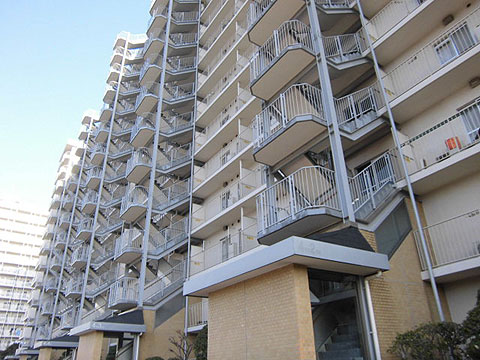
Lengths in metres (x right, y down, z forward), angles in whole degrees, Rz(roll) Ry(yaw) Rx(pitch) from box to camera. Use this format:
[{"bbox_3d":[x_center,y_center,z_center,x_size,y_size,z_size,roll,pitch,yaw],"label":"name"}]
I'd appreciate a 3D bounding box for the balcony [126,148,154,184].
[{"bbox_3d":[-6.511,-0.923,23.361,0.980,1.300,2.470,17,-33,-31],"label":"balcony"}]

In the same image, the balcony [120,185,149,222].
[{"bbox_3d":[-6.428,1.471,22.205,0.974,1.277,2.496,17,-33,-31],"label":"balcony"}]

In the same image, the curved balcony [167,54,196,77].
[{"bbox_3d":[-4.808,-8.447,27.941,2.700,2.500,1.100,17,-33,-31],"label":"curved balcony"}]

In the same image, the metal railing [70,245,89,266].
[{"bbox_3d":[-14.257,6.865,32.200,0.930,1.180,2.470,17,-33,-31],"label":"metal railing"}]

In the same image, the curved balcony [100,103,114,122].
[{"bbox_3d":[-14.338,-7.297,38.930,0.874,1.312,2.448,16,-33,-30],"label":"curved balcony"}]

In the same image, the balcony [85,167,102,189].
[{"bbox_3d":[-14.410,-0.241,36.013,0.974,1.277,2.496,17,-33,-31],"label":"balcony"}]

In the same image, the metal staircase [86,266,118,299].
[{"bbox_3d":[-12.820,9.456,32.490,2.539,2.675,2.512,16,-32,-30],"label":"metal staircase"}]

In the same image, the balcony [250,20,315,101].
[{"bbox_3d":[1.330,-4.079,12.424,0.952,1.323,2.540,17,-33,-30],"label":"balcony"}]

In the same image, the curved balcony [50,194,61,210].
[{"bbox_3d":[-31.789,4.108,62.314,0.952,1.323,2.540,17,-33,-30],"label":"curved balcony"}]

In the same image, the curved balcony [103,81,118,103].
[{"bbox_3d":[-14.403,-9.642,40.161,0.874,1.312,2.448,16,-33,-30],"label":"curved balcony"}]

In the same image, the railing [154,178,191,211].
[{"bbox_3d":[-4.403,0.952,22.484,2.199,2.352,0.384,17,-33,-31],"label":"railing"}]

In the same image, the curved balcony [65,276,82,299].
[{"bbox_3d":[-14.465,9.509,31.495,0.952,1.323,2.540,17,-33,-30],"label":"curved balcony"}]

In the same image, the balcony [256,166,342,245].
[{"bbox_3d":[1.409,0.773,9.452,0.874,1.312,2.448,16,-33,-30],"label":"balcony"}]

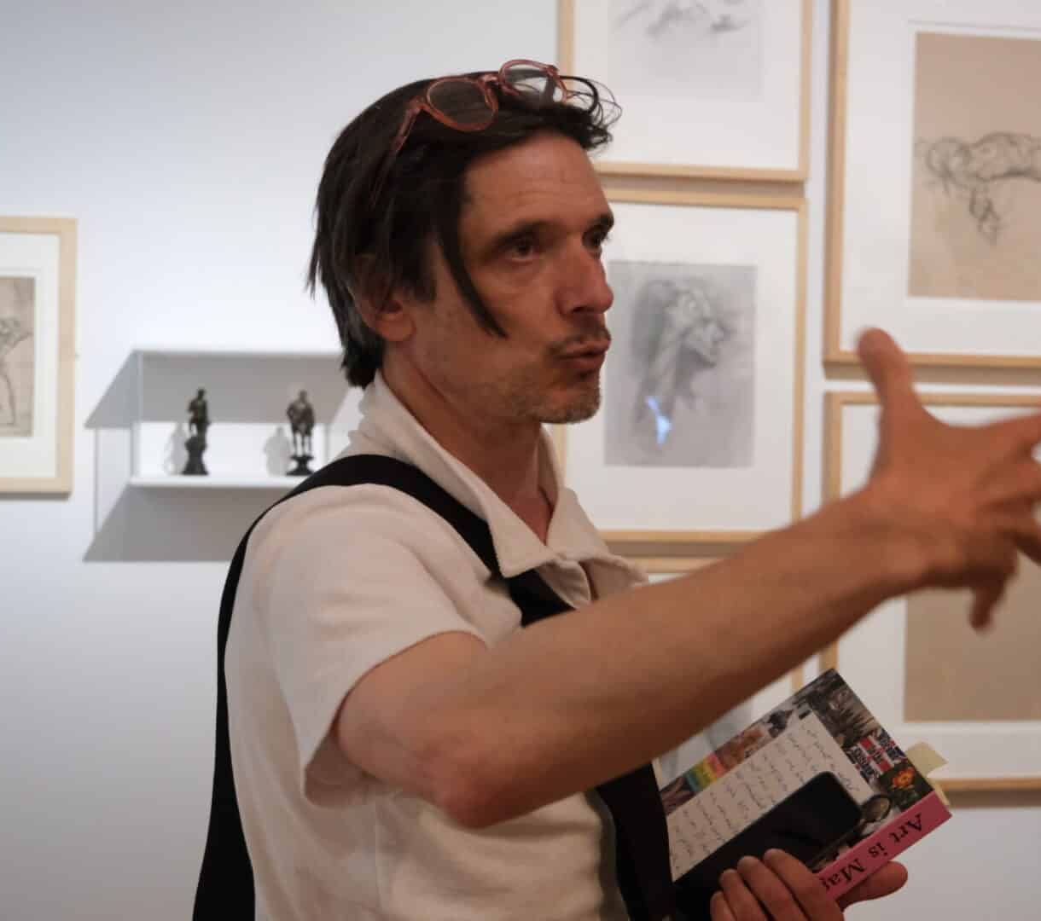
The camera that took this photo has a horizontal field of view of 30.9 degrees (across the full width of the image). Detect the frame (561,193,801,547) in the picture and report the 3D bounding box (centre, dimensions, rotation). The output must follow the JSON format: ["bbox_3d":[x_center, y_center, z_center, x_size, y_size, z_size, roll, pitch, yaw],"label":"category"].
[{"bbox_3d":[0.255,-0.147,2.997,0.403,0.551,0.035,1,2,-12],"label":"frame"}]

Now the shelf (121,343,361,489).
[{"bbox_3d":[-0.394,-0.064,2.757,0.349,0.195,0.241,1,2,-12],"label":"shelf"}]

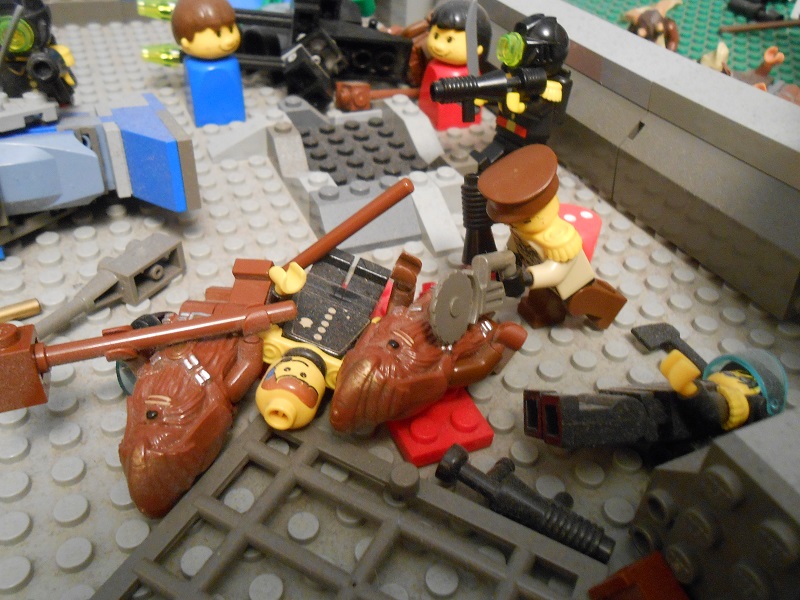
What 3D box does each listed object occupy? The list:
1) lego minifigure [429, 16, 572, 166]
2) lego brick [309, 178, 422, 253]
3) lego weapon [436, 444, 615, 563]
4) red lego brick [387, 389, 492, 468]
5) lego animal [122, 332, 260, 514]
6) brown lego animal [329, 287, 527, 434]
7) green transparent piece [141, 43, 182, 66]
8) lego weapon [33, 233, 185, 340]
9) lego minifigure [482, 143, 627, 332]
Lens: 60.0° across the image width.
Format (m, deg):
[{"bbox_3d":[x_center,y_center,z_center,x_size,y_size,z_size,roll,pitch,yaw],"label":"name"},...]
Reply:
[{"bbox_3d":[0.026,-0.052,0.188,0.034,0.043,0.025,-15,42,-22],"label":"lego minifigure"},{"bbox_3d":[-0.009,-0.021,0.172,0.024,0.011,0.016,-13,41,-20],"label":"lego brick"},{"bbox_3d":[0.021,0.031,0.109,0.028,0.006,0.009,25,43,25],"label":"lego weapon"},{"bbox_3d":[0.005,0.020,0.125,0.016,0.005,0.020,-13,41,-20],"label":"red lego brick"},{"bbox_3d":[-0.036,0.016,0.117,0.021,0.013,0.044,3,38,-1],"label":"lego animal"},{"bbox_3d":[0.004,0.008,0.128,0.044,0.015,0.024,-29,48,-35],"label":"brown lego animal"},{"bbox_3d":[-0.083,-0.085,0.241,0.015,0.008,0.008,1,38,-4],"label":"green transparent piece"},{"bbox_3d":[-0.061,-0.003,0.144,0.011,0.008,0.036,26,43,26],"label":"lego weapon"},{"bbox_3d":[0.028,-0.011,0.137,0.027,0.042,0.024,-40,52,-17],"label":"lego minifigure"}]

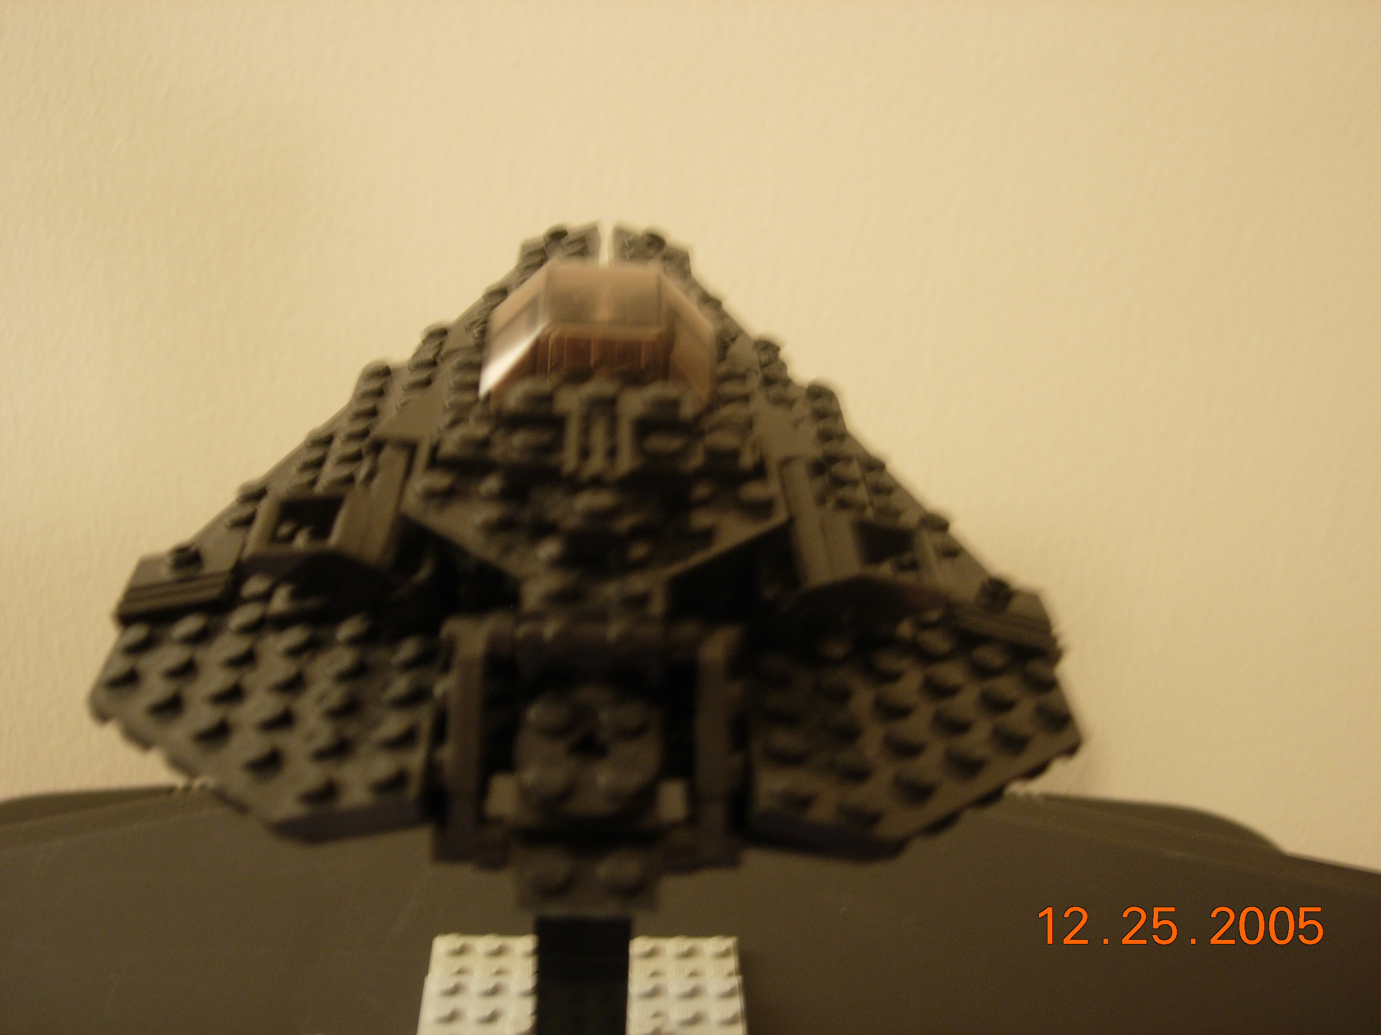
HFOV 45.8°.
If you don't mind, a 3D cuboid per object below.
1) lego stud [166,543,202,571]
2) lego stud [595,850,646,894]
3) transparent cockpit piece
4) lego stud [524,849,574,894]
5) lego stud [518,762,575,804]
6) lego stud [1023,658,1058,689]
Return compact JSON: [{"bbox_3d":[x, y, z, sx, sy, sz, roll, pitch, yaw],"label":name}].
[{"bbox_3d":[-0.069,0.005,0.223,0.005,0.002,0.005,-11,29,3],"label":"lego stud"},{"bbox_3d":[-0.008,0.040,0.184,0.005,0.002,0.005,1,55,-5],"label":"lego stud"},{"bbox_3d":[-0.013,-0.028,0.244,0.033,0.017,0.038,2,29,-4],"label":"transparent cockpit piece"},{"bbox_3d":[-0.016,0.040,0.184,0.005,0.002,0.005,1,55,-5],"label":"lego stud"},{"bbox_3d":[-0.016,0.029,0.181,0.005,0.002,0.005,1,55,-5],"label":"lego stud"},{"bbox_3d":[0.048,0.021,0.223,0.005,0.002,0.005,16,27,-11],"label":"lego stud"}]

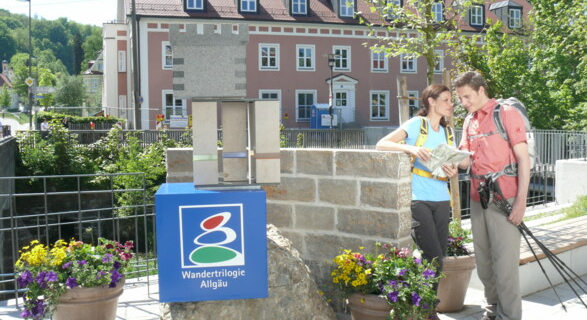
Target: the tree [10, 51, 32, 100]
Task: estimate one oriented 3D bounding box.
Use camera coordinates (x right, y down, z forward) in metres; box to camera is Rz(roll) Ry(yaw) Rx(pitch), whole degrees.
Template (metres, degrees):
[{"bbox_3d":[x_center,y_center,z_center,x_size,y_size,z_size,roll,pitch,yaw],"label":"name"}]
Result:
[{"bbox_3d":[-41.406,-12.664,90.000,3.800,7.400,3.800,-1,5,0],"label":"tree"}]

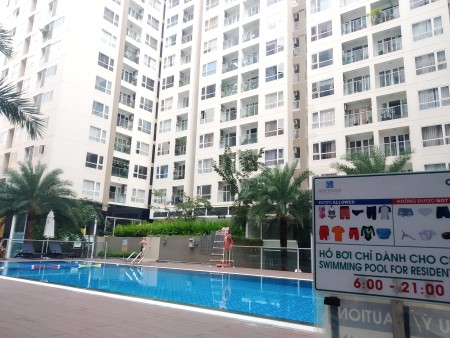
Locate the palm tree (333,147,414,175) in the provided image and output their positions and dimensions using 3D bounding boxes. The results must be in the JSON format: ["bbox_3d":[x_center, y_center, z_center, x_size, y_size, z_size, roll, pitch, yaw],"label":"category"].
[{"bbox_3d":[7.167,2.123,16.645,4.100,6.000,3.800,2,-12,0],"label":"palm tree"}]

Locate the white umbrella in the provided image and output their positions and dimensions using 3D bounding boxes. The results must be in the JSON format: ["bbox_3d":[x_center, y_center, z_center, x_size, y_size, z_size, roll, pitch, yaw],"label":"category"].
[{"bbox_3d":[-10.637,3.934,20.574,0.580,2.846,0.580,0,-12,8],"label":"white umbrella"}]

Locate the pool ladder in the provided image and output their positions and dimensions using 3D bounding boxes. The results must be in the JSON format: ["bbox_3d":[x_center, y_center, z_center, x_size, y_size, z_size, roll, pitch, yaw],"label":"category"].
[{"bbox_3d":[-4.869,4.806,18.519,0.650,0.750,0.750,-6,-14,35],"label":"pool ladder"}]

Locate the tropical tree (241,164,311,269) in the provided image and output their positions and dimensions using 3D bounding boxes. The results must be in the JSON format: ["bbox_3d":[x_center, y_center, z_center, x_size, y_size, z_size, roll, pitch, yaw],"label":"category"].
[{"bbox_3d":[2.733,2.514,18.379,3.750,5.650,3.600,2,-12,0],"label":"tropical tree"}]

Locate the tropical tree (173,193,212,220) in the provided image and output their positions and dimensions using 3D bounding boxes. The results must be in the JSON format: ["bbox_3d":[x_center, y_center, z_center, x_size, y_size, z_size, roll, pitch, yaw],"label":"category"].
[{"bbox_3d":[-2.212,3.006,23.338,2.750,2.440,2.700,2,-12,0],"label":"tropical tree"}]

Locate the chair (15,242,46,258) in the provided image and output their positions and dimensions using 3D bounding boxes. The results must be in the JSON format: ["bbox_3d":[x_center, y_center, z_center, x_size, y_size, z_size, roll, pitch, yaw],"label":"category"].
[{"bbox_3d":[-11.502,4.828,20.145,1.750,0.860,0.650,0,-12,12],"label":"chair"}]

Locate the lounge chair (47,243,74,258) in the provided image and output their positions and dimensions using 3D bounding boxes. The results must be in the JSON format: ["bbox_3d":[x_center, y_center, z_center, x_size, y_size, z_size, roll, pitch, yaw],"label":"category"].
[{"bbox_3d":[-9.824,4.917,20.280,1.750,0.860,0.650,0,-12,12],"label":"lounge chair"}]

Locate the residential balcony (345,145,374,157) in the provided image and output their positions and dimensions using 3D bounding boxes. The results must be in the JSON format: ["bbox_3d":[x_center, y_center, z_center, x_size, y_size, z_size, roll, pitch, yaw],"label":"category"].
[{"bbox_3d":[12.520,-1.328,30.955,2.450,1.300,1.200,-6,-14,35],"label":"residential balcony"}]

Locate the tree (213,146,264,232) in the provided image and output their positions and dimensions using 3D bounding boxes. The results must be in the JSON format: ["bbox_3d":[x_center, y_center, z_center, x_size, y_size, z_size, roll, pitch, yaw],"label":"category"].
[{"bbox_3d":[0.882,1.387,22.046,2.981,5.672,2.981,2,-12,0],"label":"tree"}]

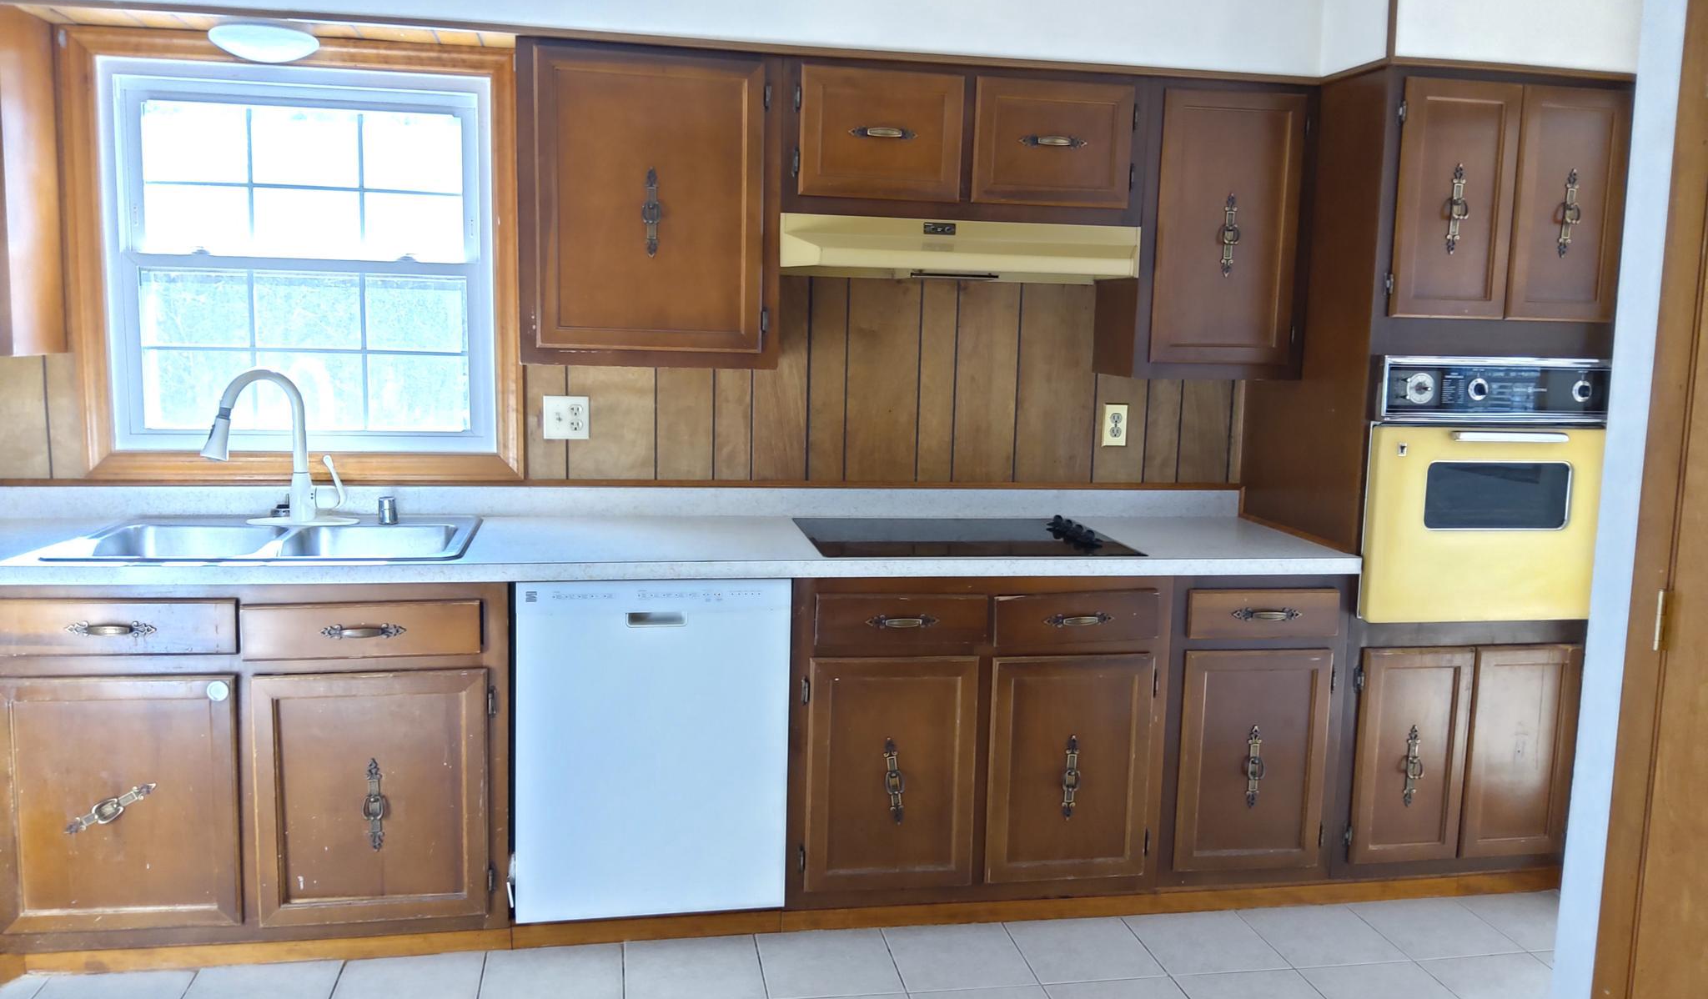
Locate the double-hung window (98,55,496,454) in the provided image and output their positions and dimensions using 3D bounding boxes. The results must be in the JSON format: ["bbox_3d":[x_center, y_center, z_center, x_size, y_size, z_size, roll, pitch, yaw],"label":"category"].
[{"bbox_3d":[-1.365,-0.591,3.224,0.909,0.936,0.090,0,8,-10],"label":"double-hung window"}]

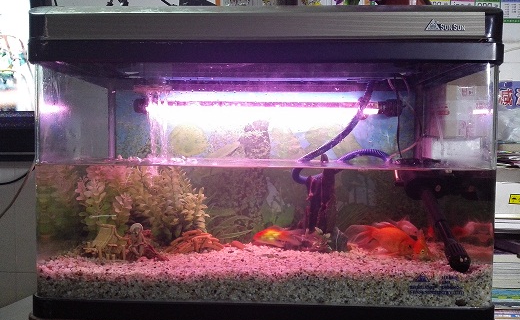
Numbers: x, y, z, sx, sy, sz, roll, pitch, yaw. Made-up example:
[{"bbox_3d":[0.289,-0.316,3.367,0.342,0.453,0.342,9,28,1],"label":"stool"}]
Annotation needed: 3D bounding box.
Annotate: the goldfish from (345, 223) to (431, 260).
[{"bbox_3d":[0.212,0.136,0.700,0.137,0.055,0.050,9,5,18],"label":"goldfish"}]

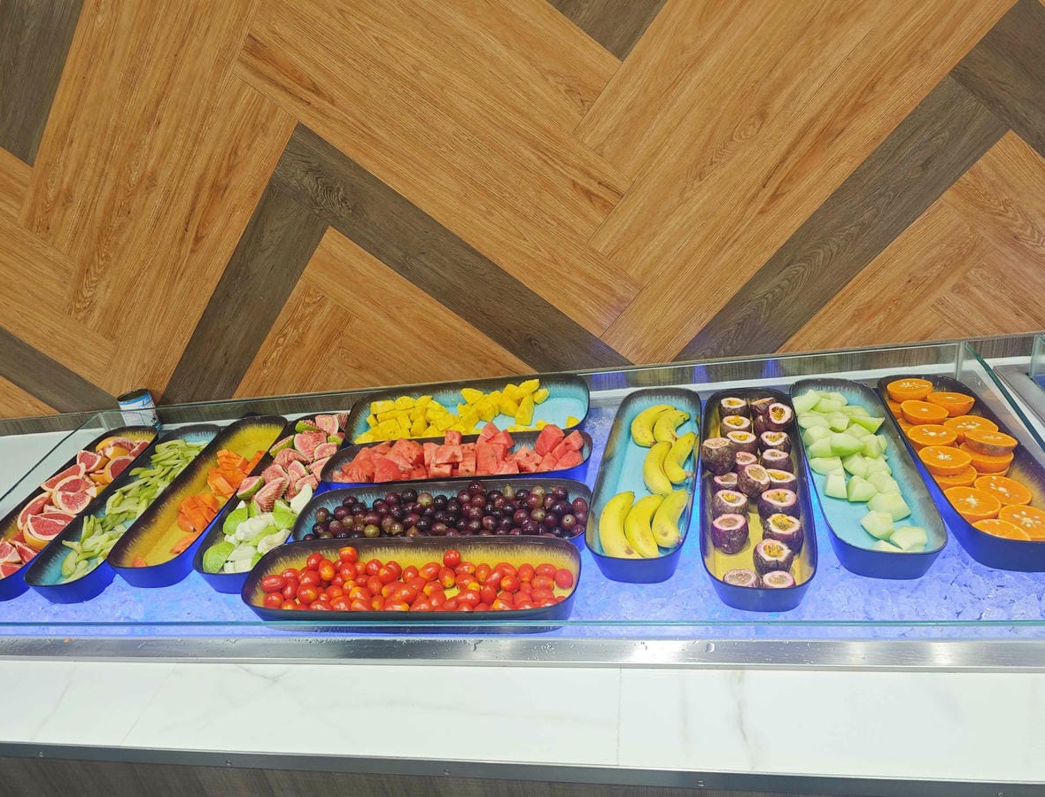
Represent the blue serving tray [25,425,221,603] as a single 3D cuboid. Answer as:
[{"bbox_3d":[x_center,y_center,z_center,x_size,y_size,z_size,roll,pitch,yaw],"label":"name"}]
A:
[{"bbox_3d":[-0.762,0.212,1.415,0.159,0.059,0.520,-6,28,9],"label":"blue serving tray"}]

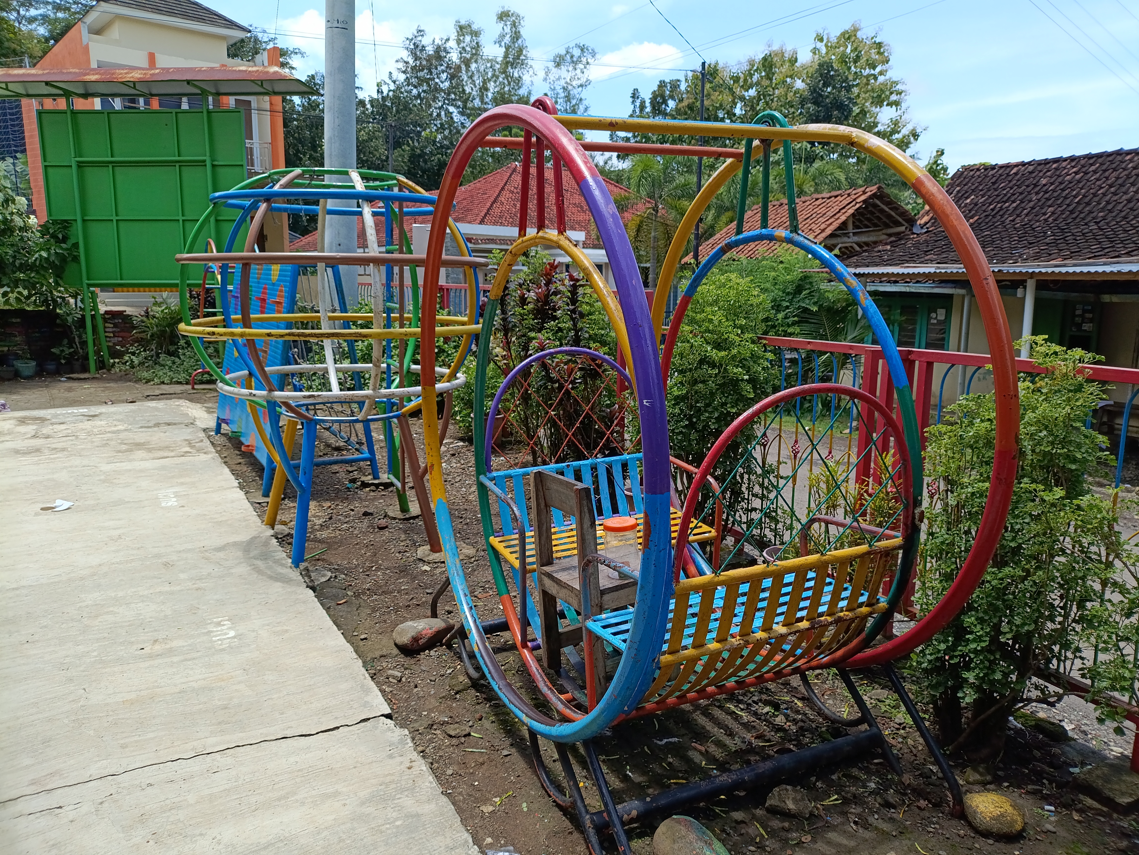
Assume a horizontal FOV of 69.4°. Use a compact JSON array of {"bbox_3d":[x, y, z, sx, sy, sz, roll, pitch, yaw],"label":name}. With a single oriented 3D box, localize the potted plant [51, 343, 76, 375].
[{"bbox_3d":[-7.326,-1.001,11.879,0.310,0.430,0.310,-6,12,-31],"label":"potted plant"}]

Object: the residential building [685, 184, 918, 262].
[{"bbox_3d":[6.206,-3.694,20.919,4.700,4.700,5.000,-4,11,-23],"label":"residential building"}]

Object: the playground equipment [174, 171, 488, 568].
[{"bbox_3d":[-1.192,-0.345,4.345,1.640,1.930,1.640,-2,11,-15],"label":"playground equipment"}]

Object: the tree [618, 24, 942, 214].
[{"bbox_3d":[7.356,-8.672,29.917,12.000,11.160,10.000,3,11,13],"label":"tree"}]

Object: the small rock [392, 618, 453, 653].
[{"bbox_3d":[-0.584,0.788,3.249,0.240,0.130,0.170,-2,11,-11],"label":"small rock"}]

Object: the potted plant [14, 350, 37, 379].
[{"bbox_3d":[-7.568,-0.886,11.409,0.300,0.380,0.300,-6,12,-33],"label":"potted plant"}]

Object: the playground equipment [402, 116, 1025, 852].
[{"bbox_3d":[0.258,-0.021,2.559,1.050,1.900,1.720,-5,12,-26],"label":"playground equipment"}]

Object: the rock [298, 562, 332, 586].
[{"bbox_3d":[-1.208,0.686,3.918,0.160,0.080,0.140,-3,11,-18],"label":"rock"}]

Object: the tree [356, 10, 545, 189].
[{"bbox_3d":[-4.806,-10.774,34.630,8.200,12.620,7.500,-1,10,-8],"label":"tree"}]

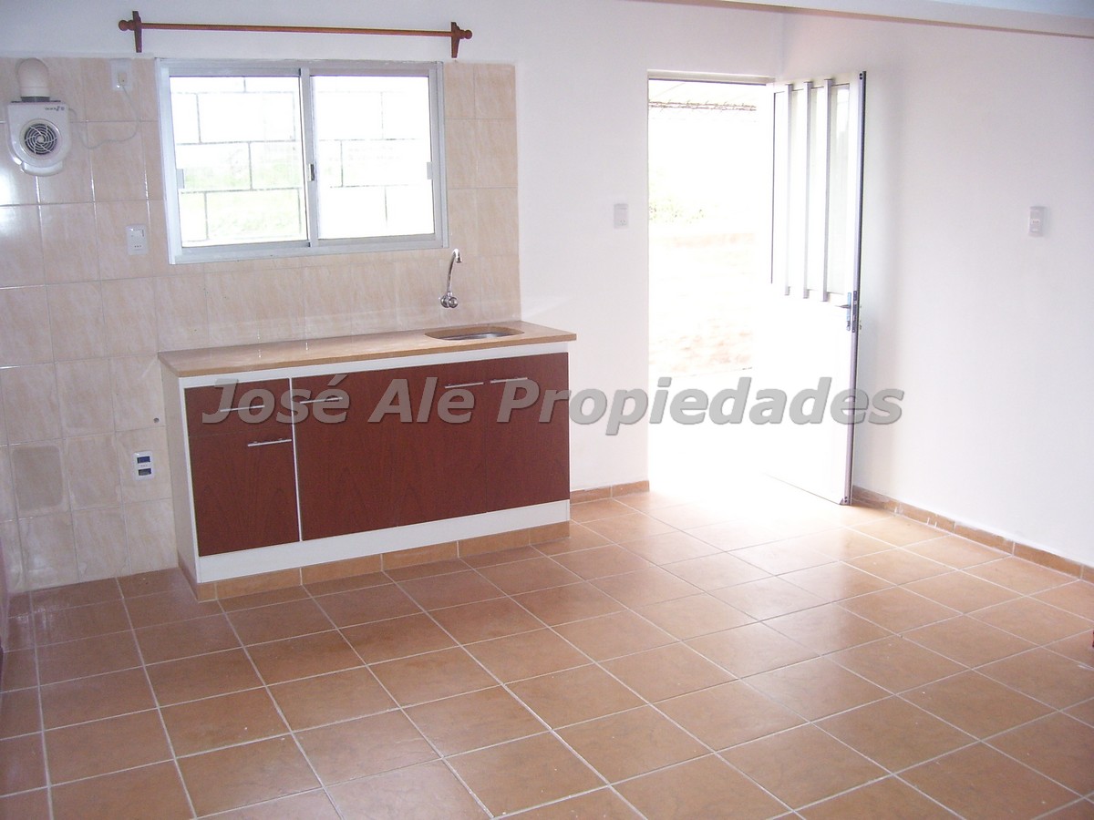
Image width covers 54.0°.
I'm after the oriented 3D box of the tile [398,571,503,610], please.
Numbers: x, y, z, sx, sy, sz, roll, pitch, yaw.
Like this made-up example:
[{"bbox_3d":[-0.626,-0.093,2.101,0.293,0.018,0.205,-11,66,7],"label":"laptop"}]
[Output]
[{"bbox_3d":[-0.369,0.705,4.176,0.329,0.010,0.329,-7,13,-26],"label":"tile"}]

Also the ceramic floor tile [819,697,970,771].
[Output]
[{"bbox_3d":[0.977,0.910,3.019,0.330,0.010,0.330,-7,13,-26],"label":"ceramic floor tile"}]

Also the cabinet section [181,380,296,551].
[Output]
[{"bbox_3d":[-1.241,0.179,4.243,0.400,0.646,0.450,-7,13,-27],"label":"cabinet section"}]

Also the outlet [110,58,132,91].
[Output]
[{"bbox_3d":[-1.595,-1.257,4.035,0.072,0.113,0.018,-7,13,-26],"label":"outlet"}]

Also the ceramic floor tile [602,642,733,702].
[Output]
[{"bbox_3d":[0.382,0.837,3.428,0.327,0.010,0.327,-7,13,-25],"label":"ceramic floor tile"}]

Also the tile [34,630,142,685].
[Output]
[{"bbox_3d":[-1.557,0.843,3.610,0.329,0.010,0.329,-7,13,-26],"label":"tile"}]

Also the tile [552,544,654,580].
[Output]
[{"bbox_3d":[0.231,0.633,4.473,0.330,0.010,0.330,-7,13,-26],"label":"tile"}]

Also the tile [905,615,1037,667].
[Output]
[{"bbox_3d":[1.415,0.781,3.611,0.331,0.010,0.331,-7,13,-26],"label":"tile"}]

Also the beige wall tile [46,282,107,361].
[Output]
[{"bbox_3d":[-1.805,-0.341,4.131,0.200,0.300,0.008,-7,13,-26],"label":"beige wall tile"}]

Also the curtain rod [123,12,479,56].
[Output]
[{"bbox_3d":[-0.954,-1.488,4.263,1.420,0.150,0.085,-7,13,-25],"label":"curtain rod"}]

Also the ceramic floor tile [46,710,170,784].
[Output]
[{"bbox_3d":[-1.228,0.942,3.003,0.327,0.010,0.327,-7,13,-25],"label":"ceramic floor tile"}]

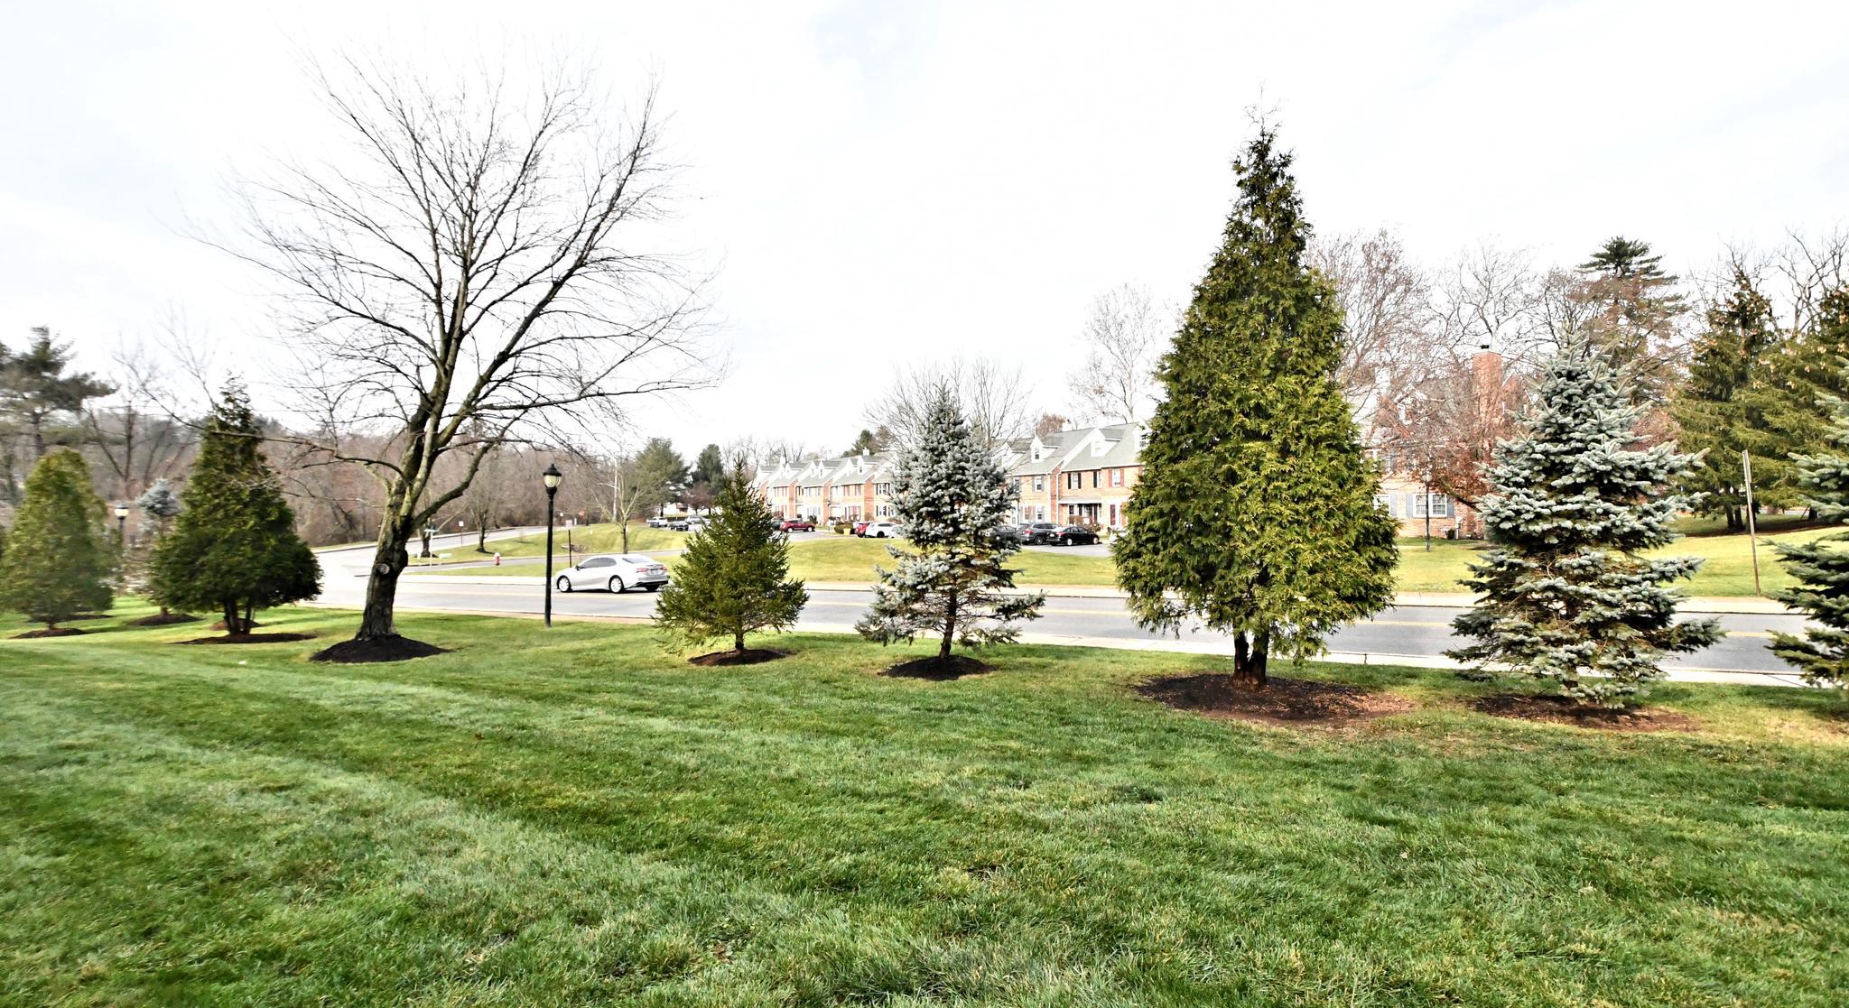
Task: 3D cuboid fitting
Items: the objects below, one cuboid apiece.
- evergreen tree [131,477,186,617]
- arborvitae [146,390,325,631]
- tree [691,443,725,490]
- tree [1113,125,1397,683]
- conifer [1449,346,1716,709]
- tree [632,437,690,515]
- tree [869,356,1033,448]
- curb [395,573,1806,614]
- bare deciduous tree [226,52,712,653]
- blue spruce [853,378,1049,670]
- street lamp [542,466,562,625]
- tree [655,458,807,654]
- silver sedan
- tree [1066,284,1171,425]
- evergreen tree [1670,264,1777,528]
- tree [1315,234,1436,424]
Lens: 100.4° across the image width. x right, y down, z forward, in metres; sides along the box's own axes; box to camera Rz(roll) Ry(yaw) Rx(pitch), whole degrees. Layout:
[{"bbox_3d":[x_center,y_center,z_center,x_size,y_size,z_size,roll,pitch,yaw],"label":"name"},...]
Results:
[{"bbox_3d":[-22.062,1.255,22.300,2.400,3.950,2.400,0,-1,-44],"label":"evergreen tree"},{"bbox_3d":[-14.329,0.135,16.000,2.750,5.191,2.750,0,0,0],"label":"arborvitae"},{"bbox_3d":[-41.080,-4.580,148.000,7.500,14.000,7.500,0,-1,0],"label":"tree"},{"bbox_3d":[4.007,-1.236,9.350,3.200,6.821,3.200,0,0,0],"label":"tree"},{"bbox_3d":[6.749,0.200,7.900,2.400,3.748,2.400,0,0,0],"label":"conifer"},{"bbox_3d":[-47.234,-4.982,138.000,10.000,14.364,10.000,0,0,0],"label":"tree"},{"bbox_3d":[2.085,-3.955,57.000,12.000,14.000,12.000,0,-1,0],"label":"tree"},{"bbox_3d":[-4.750,3.080,28.700,52.000,0.250,1.600,-2,-1,29],"label":"curb"},{"bbox_3d":[-8.456,-2.929,14.200,8.200,10.972,8.200,0,0,0],"label":"bare deciduous tree"},{"bbox_3d":[0.368,0.305,11.200,2.650,4.012,2.650,0,0,0],"label":"blue spruce"},{"bbox_3d":[-8.630,0.951,17.800,0.450,3.750,0.450,0,-1,0],"label":"street lamp"},{"bbox_3d":[-3.230,0.853,13.000,2.500,3.316,2.500,0,0,0],"label":"tree"},{"bbox_3d":[-12.550,2.770,30.720,4.880,1.450,1.840,-2,-1,26],"label":"silver sedan"},{"bbox_3d":[21.300,-10.304,82.000,11.500,26.000,11.500,0,-1,0],"label":"tree"},{"bbox_3d":[43.176,-5.690,41.000,4.800,14.000,4.800,0,-1,0],"label":"evergreen tree"},{"bbox_3d":[33.014,-9.300,58.000,10.500,22.734,10.500,0,0,0],"label":"tree"}]

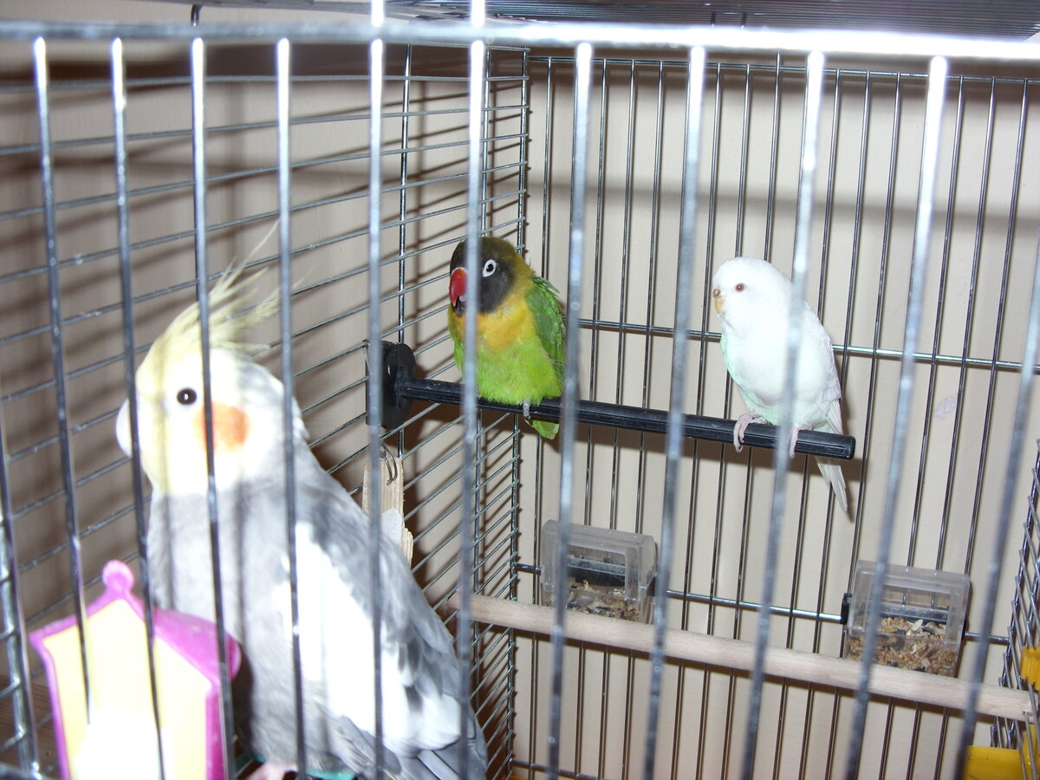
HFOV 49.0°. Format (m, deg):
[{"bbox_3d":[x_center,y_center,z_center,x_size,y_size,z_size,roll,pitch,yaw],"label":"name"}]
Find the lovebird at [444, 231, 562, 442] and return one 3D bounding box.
[{"bbox_3d":[-0.005,-0.020,0.507,0.049,0.102,0.070,11,19,30],"label":"lovebird"}]

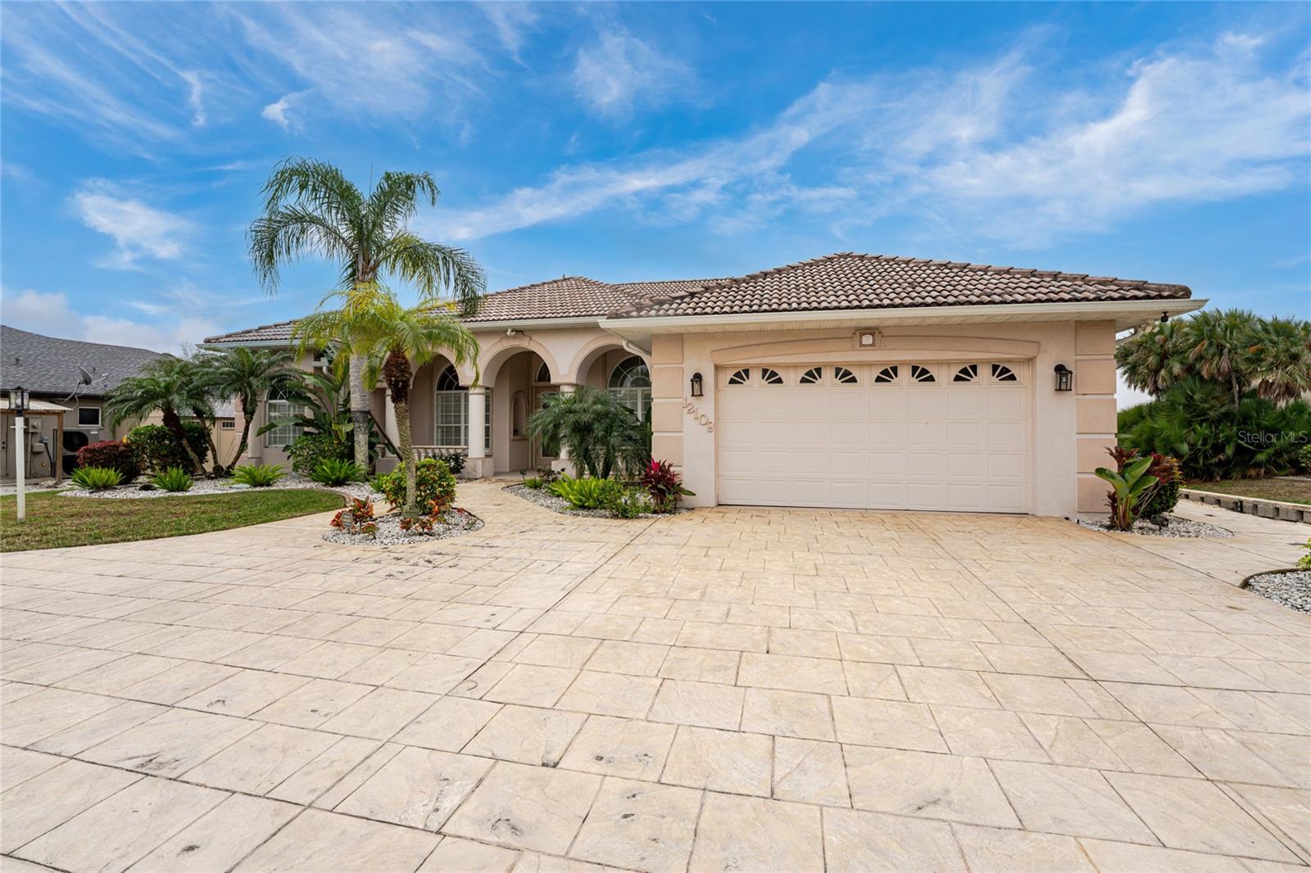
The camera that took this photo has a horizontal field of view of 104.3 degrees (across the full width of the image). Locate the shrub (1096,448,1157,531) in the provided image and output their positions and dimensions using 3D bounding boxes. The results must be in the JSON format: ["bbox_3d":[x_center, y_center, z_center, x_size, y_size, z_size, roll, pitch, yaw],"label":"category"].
[{"bbox_3d":[6.330,0.700,6.900,0.720,1.120,0.650,0,0,10],"label":"shrub"}]

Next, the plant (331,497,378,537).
[{"bbox_3d":[-4.150,1.090,7.000,0.580,0.520,0.550,0,0,10],"label":"plant"}]

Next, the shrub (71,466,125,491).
[{"bbox_3d":[-12.100,0.920,11.100,0.850,0.520,0.800,0,0,10],"label":"shrub"}]

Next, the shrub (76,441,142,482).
[{"bbox_3d":[-13.800,0.640,12.900,1.300,1.070,1.200,0,0,10],"label":"shrub"}]

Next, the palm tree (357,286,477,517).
[{"bbox_3d":[-3.850,-0.530,8.000,2.100,3.550,2.100,0,0,10],"label":"palm tree"}]

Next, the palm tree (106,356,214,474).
[{"bbox_3d":[-13.750,-0.580,14.200,2.300,3.250,2.200,0,0,10],"label":"palm tree"}]

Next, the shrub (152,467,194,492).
[{"bbox_3d":[-10.300,0.930,10.900,0.750,0.520,0.720,0,0,10],"label":"shrub"}]

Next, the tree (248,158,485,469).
[{"bbox_3d":[-7.500,-2.950,13.200,5.200,8.200,5.000,0,0,10],"label":"tree"}]

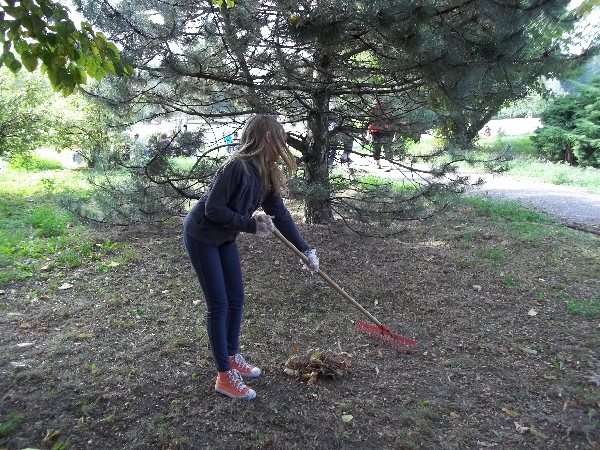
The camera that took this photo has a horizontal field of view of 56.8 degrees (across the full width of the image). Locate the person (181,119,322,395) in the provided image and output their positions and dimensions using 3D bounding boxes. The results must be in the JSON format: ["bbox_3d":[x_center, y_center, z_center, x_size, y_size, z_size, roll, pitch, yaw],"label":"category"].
[{"bbox_3d":[-0.290,0.166,2.957,0.660,1.460,0.520,4,12,21],"label":"person"}]

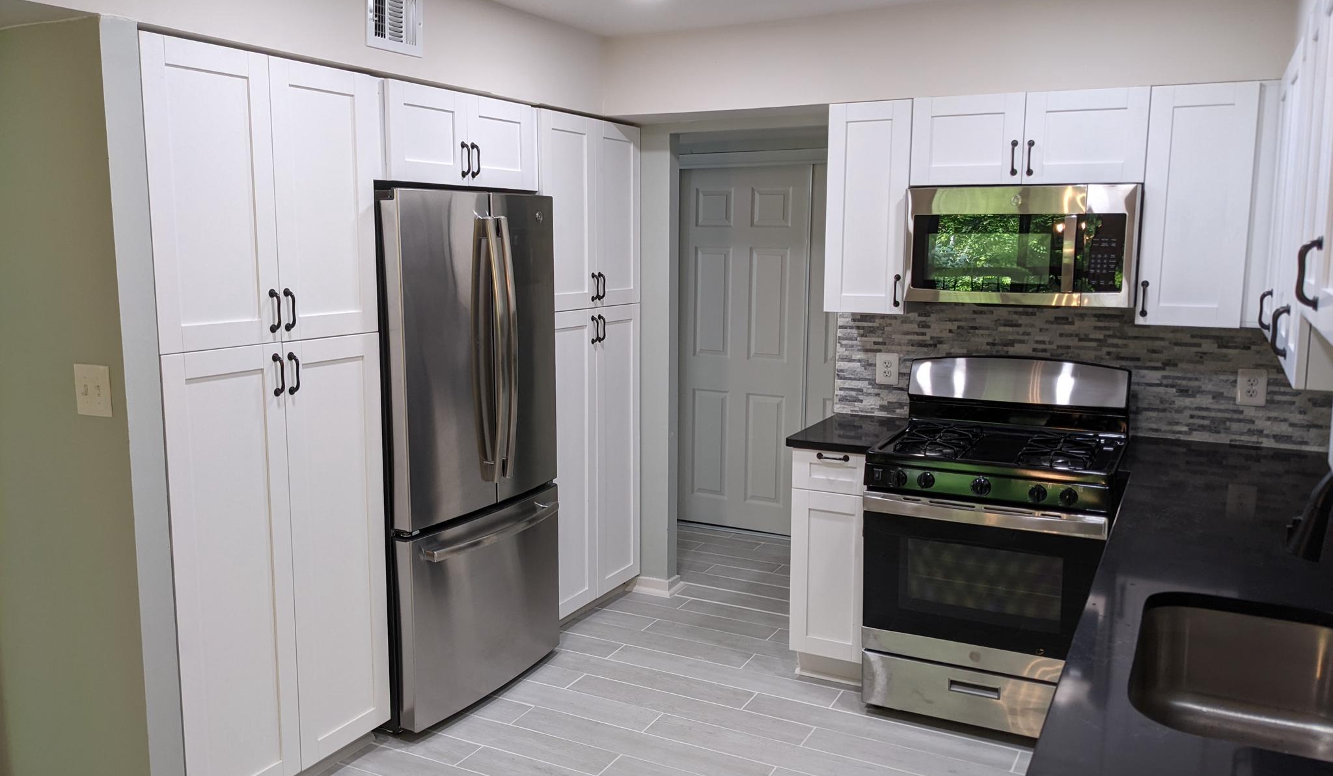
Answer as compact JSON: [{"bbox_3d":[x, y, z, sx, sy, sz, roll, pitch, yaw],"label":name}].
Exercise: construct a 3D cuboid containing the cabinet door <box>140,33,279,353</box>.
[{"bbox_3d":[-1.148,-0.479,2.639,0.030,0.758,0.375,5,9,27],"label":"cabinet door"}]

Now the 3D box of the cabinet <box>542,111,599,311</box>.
[{"bbox_3d":[-0.388,-0.685,4.107,0.024,0.760,0.388,4,9,27],"label":"cabinet"}]

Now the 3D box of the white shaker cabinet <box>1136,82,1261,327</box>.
[{"bbox_3d":[1.758,-0.597,3.451,0.304,0.759,0.326,4,9,27],"label":"white shaker cabinet"}]

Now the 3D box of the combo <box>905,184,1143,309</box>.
[{"bbox_3d":[1.268,-0.502,3.679,0.758,0.408,0.400,5,9,27],"label":"combo"}]

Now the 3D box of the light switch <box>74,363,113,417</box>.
[{"bbox_3d":[-1.387,0.007,2.513,0.129,0.122,0.015,5,9,27],"label":"light switch"}]

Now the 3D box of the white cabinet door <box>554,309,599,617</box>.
[{"bbox_3d":[-0.373,0.312,4.237,0.050,1.253,0.373,5,9,27],"label":"white cabinet door"}]

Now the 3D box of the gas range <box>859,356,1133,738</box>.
[{"bbox_3d":[1.169,0.527,3.676,0.760,1.199,0.720,4,9,27],"label":"gas range"}]

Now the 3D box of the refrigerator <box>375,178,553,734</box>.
[{"bbox_3d":[-0.872,0.207,3.735,0.745,1.785,0.840,5,9,27],"label":"refrigerator"}]

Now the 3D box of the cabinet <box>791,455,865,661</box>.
[{"bbox_3d":[0.731,0.578,3.985,0.305,0.776,0.608,5,9,27],"label":"cabinet"}]

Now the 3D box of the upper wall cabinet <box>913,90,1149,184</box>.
[{"bbox_3d":[1.283,-0.859,3.659,0.763,0.300,0.322,5,9,27],"label":"upper wall cabinet"}]

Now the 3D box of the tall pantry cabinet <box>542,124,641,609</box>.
[{"bbox_3d":[-0.565,-0.089,4.493,0.617,2.055,0.756,5,9,27],"label":"tall pantry cabinet"}]

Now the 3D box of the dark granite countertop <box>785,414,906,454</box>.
[{"bbox_3d":[0.708,0.170,3.942,0.320,0.033,0.627,4,9,27],"label":"dark granite countertop"}]

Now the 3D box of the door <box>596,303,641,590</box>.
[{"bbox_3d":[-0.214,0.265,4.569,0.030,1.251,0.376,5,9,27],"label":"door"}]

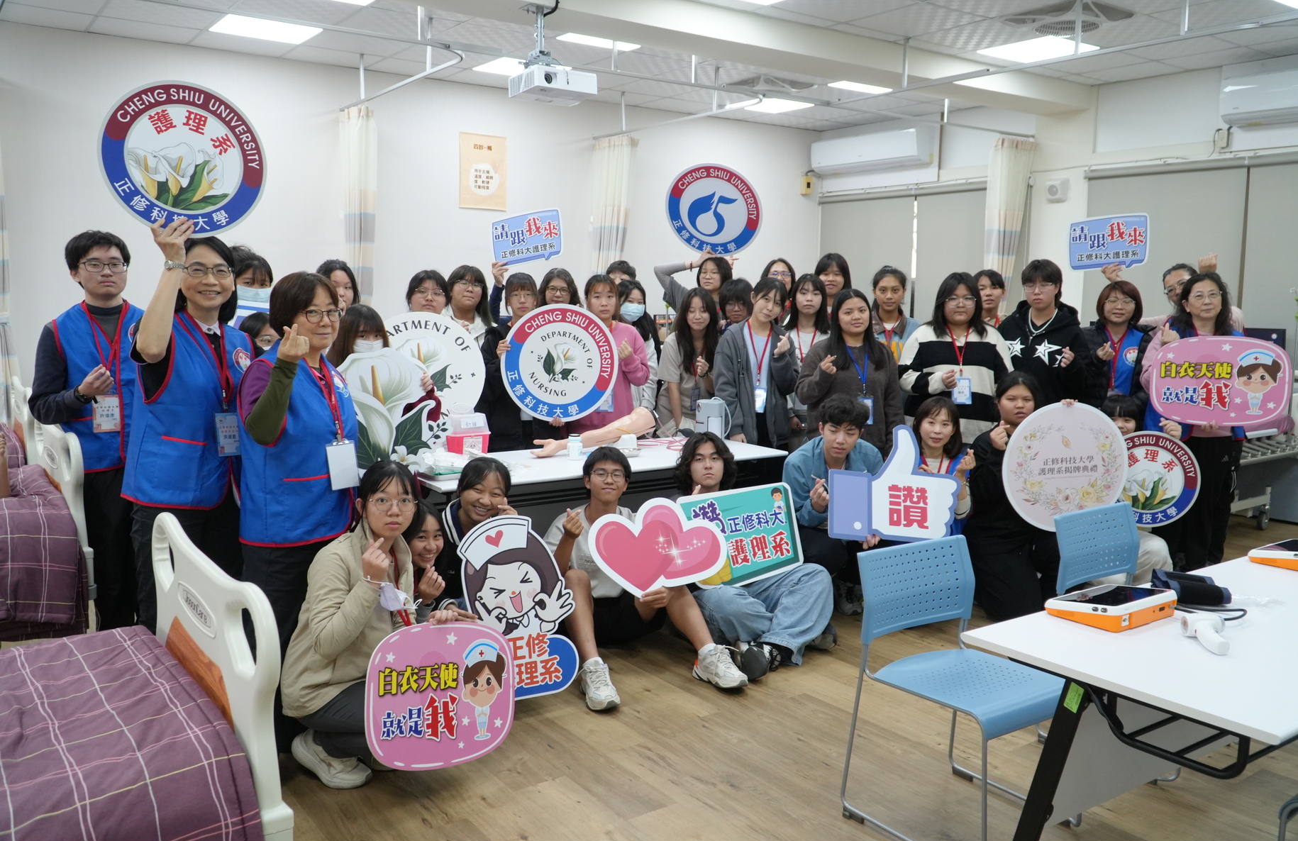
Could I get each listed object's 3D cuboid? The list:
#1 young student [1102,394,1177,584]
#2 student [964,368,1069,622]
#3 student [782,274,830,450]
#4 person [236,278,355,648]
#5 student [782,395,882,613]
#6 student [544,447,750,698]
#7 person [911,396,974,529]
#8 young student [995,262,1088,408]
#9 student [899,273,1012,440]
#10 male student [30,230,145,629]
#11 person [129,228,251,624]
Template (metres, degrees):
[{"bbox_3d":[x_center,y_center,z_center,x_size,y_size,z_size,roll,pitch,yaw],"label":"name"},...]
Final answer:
[{"bbox_3d":[2.333,0.376,4.680,0.480,0.996,0.600,3,8,20],"label":"young student"},{"bbox_3d":[1.787,0.332,4.715,0.540,1.130,0.620,2,9,12],"label":"student"},{"bbox_3d":[0.923,-0.044,5.692,0.420,1.600,0.320,1,8,7],"label":"student"},{"bbox_3d":[-1.153,0.321,3.250,0.380,1.610,0.450,6,10,36],"label":"person"},{"bbox_3d":[0.894,0.372,4.700,0.500,0.972,0.600,-1,7,-9],"label":"student"},{"bbox_3d":[-0.048,0.586,3.986,0.740,0.860,0.850,-3,9,-15],"label":"student"},{"bbox_3d":[1.392,0.378,4.680,0.480,0.973,0.580,2,7,14],"label":"person"},{"bbox_3d":[2.029,0.003,5.000,0.500,1.649,0.340,3,8,18],"label":"young student"},{"bbox_3d":[1.555,0.041,4.950,0.560,1.577,0.380,2,7,14],"label":"student"},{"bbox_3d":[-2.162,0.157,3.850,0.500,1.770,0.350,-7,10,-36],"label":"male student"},{"bbox_3d":[-1.571,0.210,3.399,0.470,1.790,0.410,-8,12,-44],"label":"person"}]

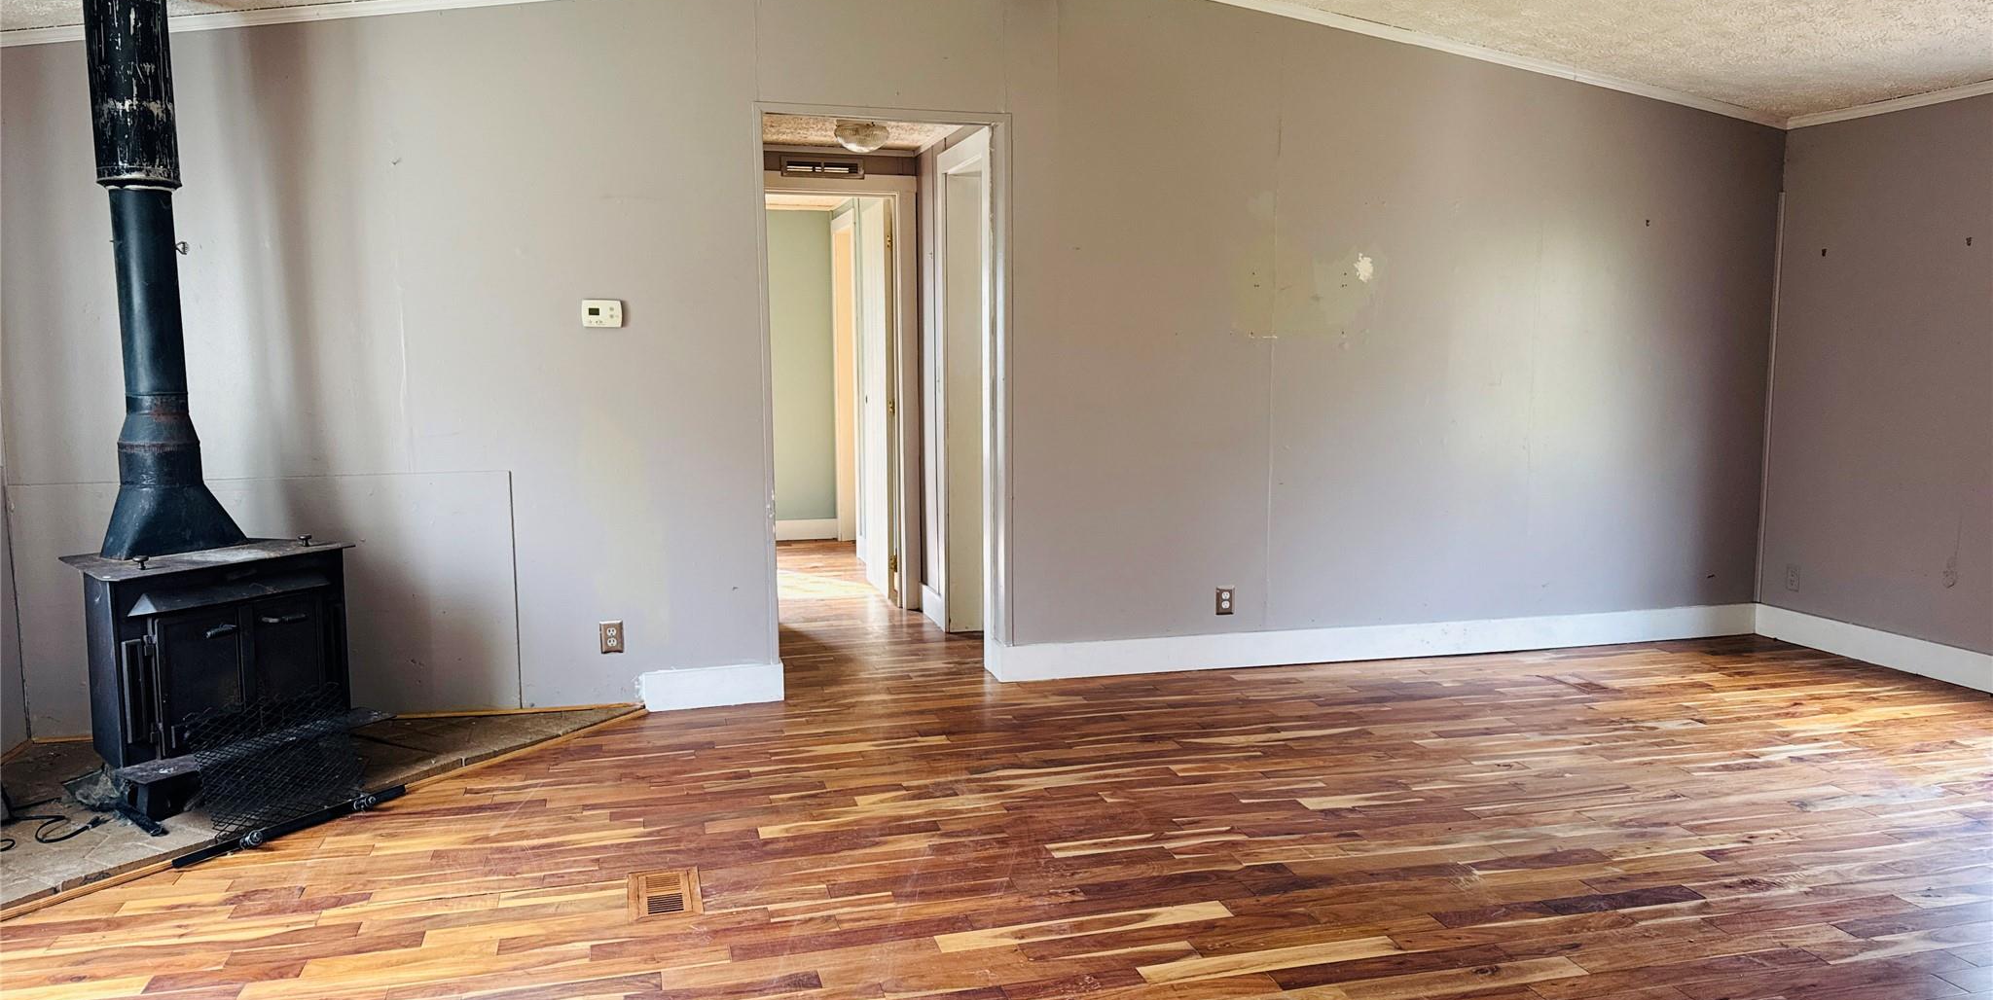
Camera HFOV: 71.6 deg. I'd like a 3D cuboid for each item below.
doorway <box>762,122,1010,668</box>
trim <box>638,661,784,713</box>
[{"bbox_3d":[-0.408,-0.355,5.224,0.949,2.181,0.130,-2,6,-14],"label":"doorway"},{"bbox_3d":[-1.047,0.687,5.122,0.510,0.139,0.020,-2,6,-14],"label":"trim"}]

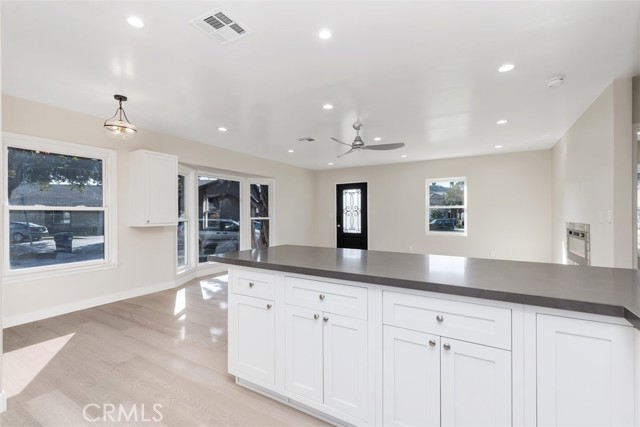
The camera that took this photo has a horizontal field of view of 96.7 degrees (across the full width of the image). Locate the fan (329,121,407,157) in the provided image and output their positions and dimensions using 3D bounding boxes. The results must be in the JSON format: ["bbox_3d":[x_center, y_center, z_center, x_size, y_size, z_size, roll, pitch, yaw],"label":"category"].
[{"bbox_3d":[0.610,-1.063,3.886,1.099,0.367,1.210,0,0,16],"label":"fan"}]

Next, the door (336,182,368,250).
[{"bbox_3d":[0.871,0.208,7.674,0.911,2.018,0.060,0,0,31],"label":"door"}]

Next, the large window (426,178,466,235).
[{"bbox_3d":[2.859,-0.149,6.468,0.852,1.301,0.081,0,0,31],"label":"large window"}]

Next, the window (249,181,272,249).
[{"bbox_3d":[-1.378,0.106,6.603,0.582,1.744,0.081,0,0,-32],"label":"window"}]

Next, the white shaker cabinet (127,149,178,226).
[{"bbox_3d":[-2.449,-0.342,4.212,0.328,1.054,0.539,0,0,31],"label":"white shaker cabinet"}]

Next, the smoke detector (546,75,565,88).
[{"bbox_3d":[2.186,-1.225,2.641,0.139,0.050,0.139,0,0,31],"label":"smoke detector"}]

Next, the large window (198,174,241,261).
[{"bbox_3d":[-2.029,0.123,5.840,0.081,1.719,1.081,0,0,31],"label":"large window"}]

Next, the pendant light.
[{"bbox_3d":[-2.133,-1.022,3.045,0.297,0.450,0.297,0,0,31],"label":"pendant light"}]

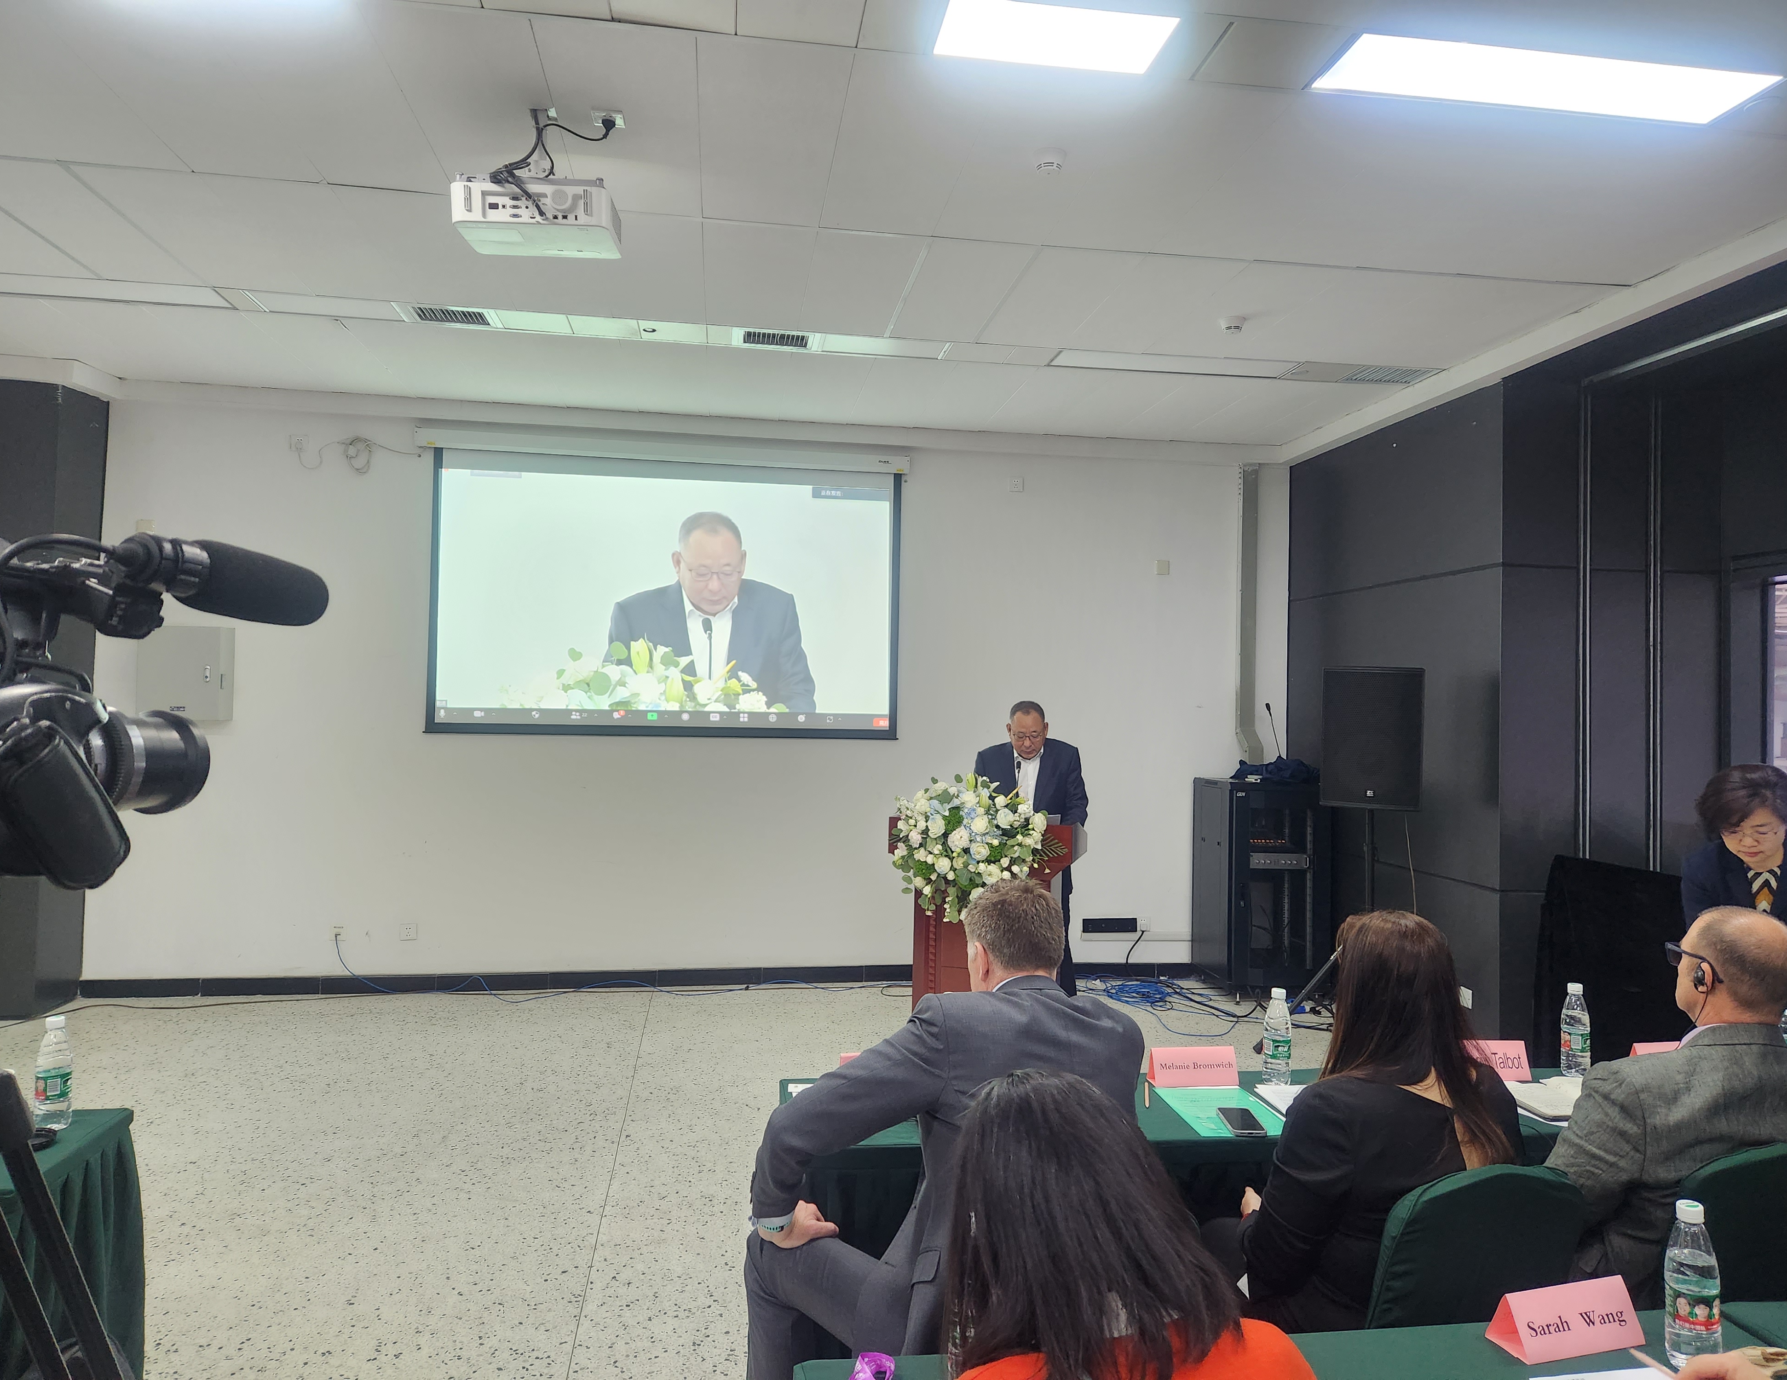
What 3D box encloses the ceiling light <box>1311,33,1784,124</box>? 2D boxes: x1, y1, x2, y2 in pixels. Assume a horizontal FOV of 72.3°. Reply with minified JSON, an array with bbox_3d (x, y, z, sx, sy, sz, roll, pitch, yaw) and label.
[{"bbox_3d":[1.708,-1.603,3.204,1.195,0.050,0.295,1,-1,-8],"label":"ceiling light"}]

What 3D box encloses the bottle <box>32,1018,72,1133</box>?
[{"bbox_3d":[-1.737,0.793,2.534,0.065,0.230,0.065,1,-2,-8],"label":"bottle"}]

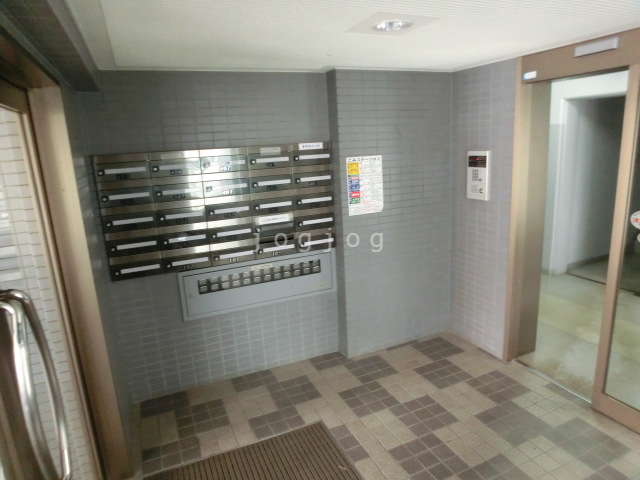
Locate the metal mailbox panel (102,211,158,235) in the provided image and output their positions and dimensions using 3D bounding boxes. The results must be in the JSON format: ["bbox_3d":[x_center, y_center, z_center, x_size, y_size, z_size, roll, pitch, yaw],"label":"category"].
[{"bbox_3d":[-1.124,-0.106,2.294,0.287,0.103,0.030,-8,14,-22],"label":"metal mailbox panel"}]

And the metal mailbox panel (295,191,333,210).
[{"bbox_3d":[-0.044,-0.285,2.836,0.299,0.109,0.030,-9,14,-21],"label":"metal mailbox panel"}]

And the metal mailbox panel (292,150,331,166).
[{"bbox_3d":[-0.063,-0.558,2.647,0.287,0.103,0.030,-8,14,-22],"label":"metal mailbox panel"}]

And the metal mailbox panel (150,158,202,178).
[{"bbox_3d":[-0.902,-0.459,2.438,0.299,0.109,0.030,-9,14,-21],"label":"metal mailbox panel"}]

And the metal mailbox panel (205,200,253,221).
[{"bbox_3d":[-0.592,-0.187,2.501,0.287,0.103,0.030,-8,14,-22],"label":"metal mailbox panel"}]

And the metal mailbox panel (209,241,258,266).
[{"bbox_3d":[-0.596,0.084,2.680,0.303,0.154,0.040,-8,13,-20],"label":"metal mailbox panel"}]

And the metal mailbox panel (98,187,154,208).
[{"bbox_3d":[-1.179,-0.266,2.362,0.299,0.109,0.030,-9,14,-21],"label":"metal mailbox panel"}]

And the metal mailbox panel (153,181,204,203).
[{"bbox_3d":[-0.898,-0.308,2.471,0.299,0.109,0.030,-9,14,-21],"label":"metal mailbox panel"}]

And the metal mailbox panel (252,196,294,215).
[{"bbox_3d":[-0.320,-0.231,2.607,0.287,0.103,0.030,-8,14,-22],"label":"metal mailbox panel"}]

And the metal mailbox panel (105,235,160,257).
[{"bbox_3d":[-1.119,0.033,2.325,0.287,0.103,0.030,-8,14,-22],"label":"metal mailbox panel"}]

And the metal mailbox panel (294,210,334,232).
[{"bbox_3d":[-0.039,-0.153,2.856,0.303,0.154,0.040,-8,13,-20],"label":"metal mailbox panel"}]

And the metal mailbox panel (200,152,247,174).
[{"bbox_3d":[-0.629,-0.500,2.545,0.299,0.109,0.030,-9,14,-21],"label":"metal mailbox panel"}]

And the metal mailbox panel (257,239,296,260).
[{"bbox_3d":[-0.316,0.040,2.783,0.303,0.154,0.040,-8,13,-20],"label":"metal mailbox panel"}]

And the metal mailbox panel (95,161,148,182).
[{"bbox_3d":[-1.183,-0.417,2.328,0.299,0.109,0.030,-9,14,-21],"label":"metal mailbox panel"}]

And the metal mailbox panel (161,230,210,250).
[{"bbox_3d":[-0.850,-0.001,2.431,0.287,0.103,0.030,-8,14,-22],"label":"metal mailbox panel"}]

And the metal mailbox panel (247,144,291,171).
[{"bbox_3d":[-0.335,-0.540,2.536,0.287,0.145,0.030,-8,14,-22],"label":"metal mailbox panel"}]

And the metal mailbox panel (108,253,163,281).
[{"bbox_3d":[-1.113,0.163,2.354,0.287,0.125,0.030,-8,14,-22],"label":"metal mailbox panel"}]

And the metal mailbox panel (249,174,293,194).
[{"bbox_3d":[-0.326,-0.372,2.575,0.287,0.103,0.030,-8,14,-22],"label":"metal mailbox panel"}]

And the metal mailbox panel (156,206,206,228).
[{"bbox_3d":[-0.890,-0.157,2.506,0.299,0.109,0.030,-9,14,-21],"label":"metal mailbox panel"}]

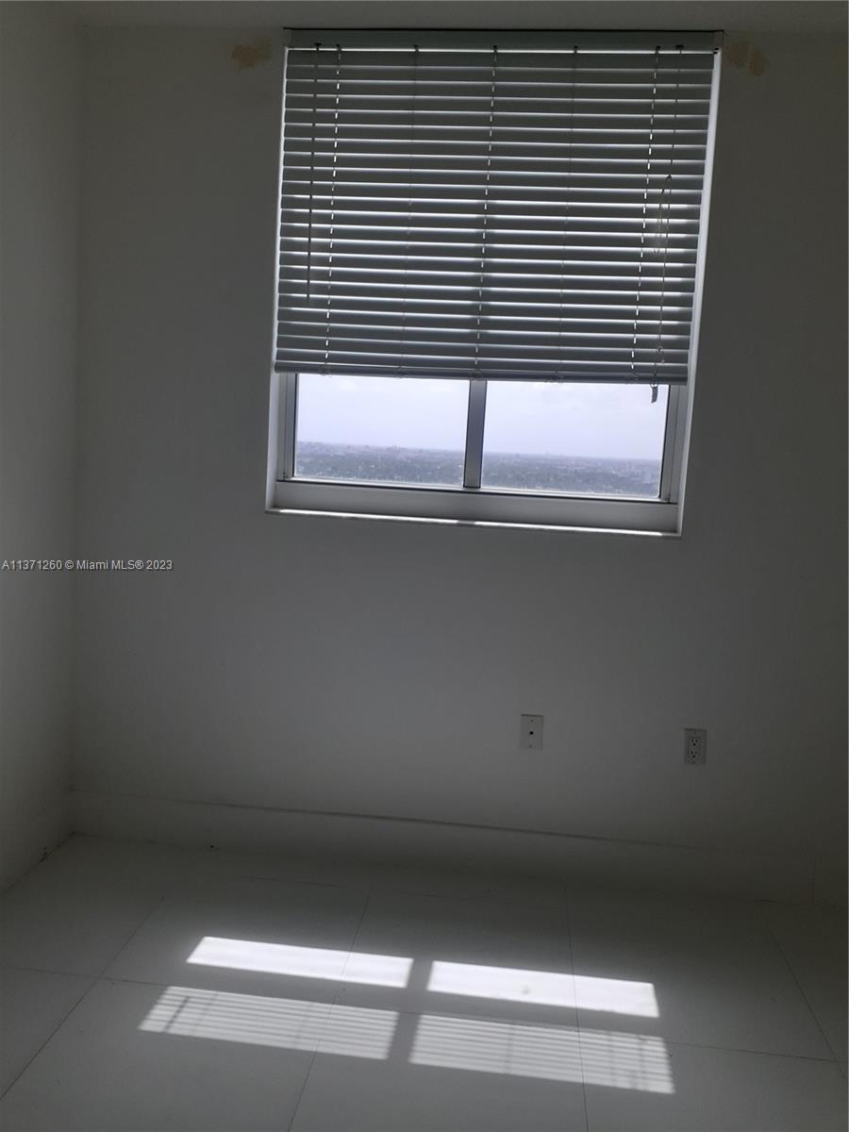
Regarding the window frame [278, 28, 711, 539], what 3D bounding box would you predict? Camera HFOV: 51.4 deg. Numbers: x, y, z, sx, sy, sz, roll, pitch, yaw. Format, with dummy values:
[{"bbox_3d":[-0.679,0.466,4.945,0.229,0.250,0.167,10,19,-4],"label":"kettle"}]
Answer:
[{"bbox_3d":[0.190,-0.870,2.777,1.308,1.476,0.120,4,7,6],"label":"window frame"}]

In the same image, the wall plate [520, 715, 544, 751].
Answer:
[{"bbox_3d":[0.346,0.540,2.851,0.071,0.115,0.009,4,7,6],"label":"wall plate"}]

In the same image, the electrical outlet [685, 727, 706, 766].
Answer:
[{"bbox_3d":[0.861,0.575,2.801,0.071,0.115,0.010,4,7,6],"label":"electrical outlet"}]

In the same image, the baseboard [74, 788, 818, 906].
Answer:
[{"bbox_3d":[0.049,0.934,2.922,2.541,0.155,0.016,4,7,6],"label":"baseboard"}]

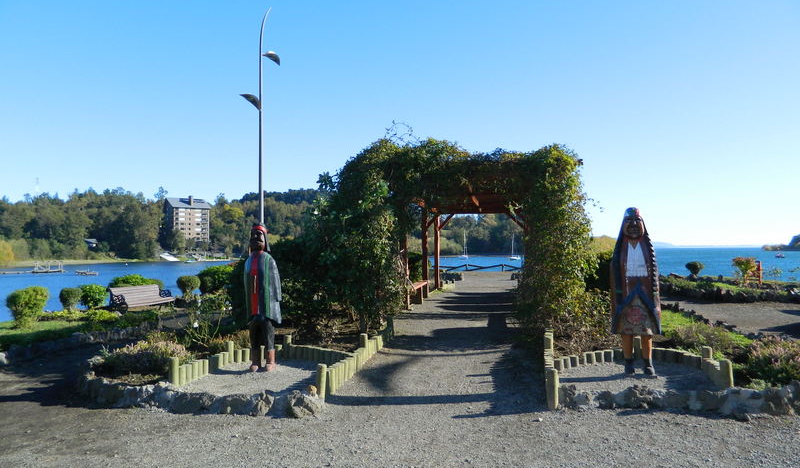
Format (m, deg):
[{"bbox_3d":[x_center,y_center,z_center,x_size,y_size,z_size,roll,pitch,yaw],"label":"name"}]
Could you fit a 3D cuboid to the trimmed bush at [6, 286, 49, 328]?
[{"bbox_3d":[-7.220,1.425,11.200,0.800,0.800,0.750,0,-1,0],"label":"trimmed bush"}]

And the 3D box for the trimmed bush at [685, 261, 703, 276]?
[{"bbox_3d":[10.449,1.252,20.476,0.690,0.580,0.660,0,-1,0],"label":"trimmed bush"}]

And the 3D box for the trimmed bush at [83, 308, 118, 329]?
[{"bbox_3d":[-6.324,1.774,12.200,0.770,0.410,0.680,0,-1,0],"label":"trimmed bush"}]

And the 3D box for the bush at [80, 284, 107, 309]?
[{"bbox_3d":[-7.639,1.583,14.400,0.660,0.640,0.640,0,-1,0],"label":"bush"}]

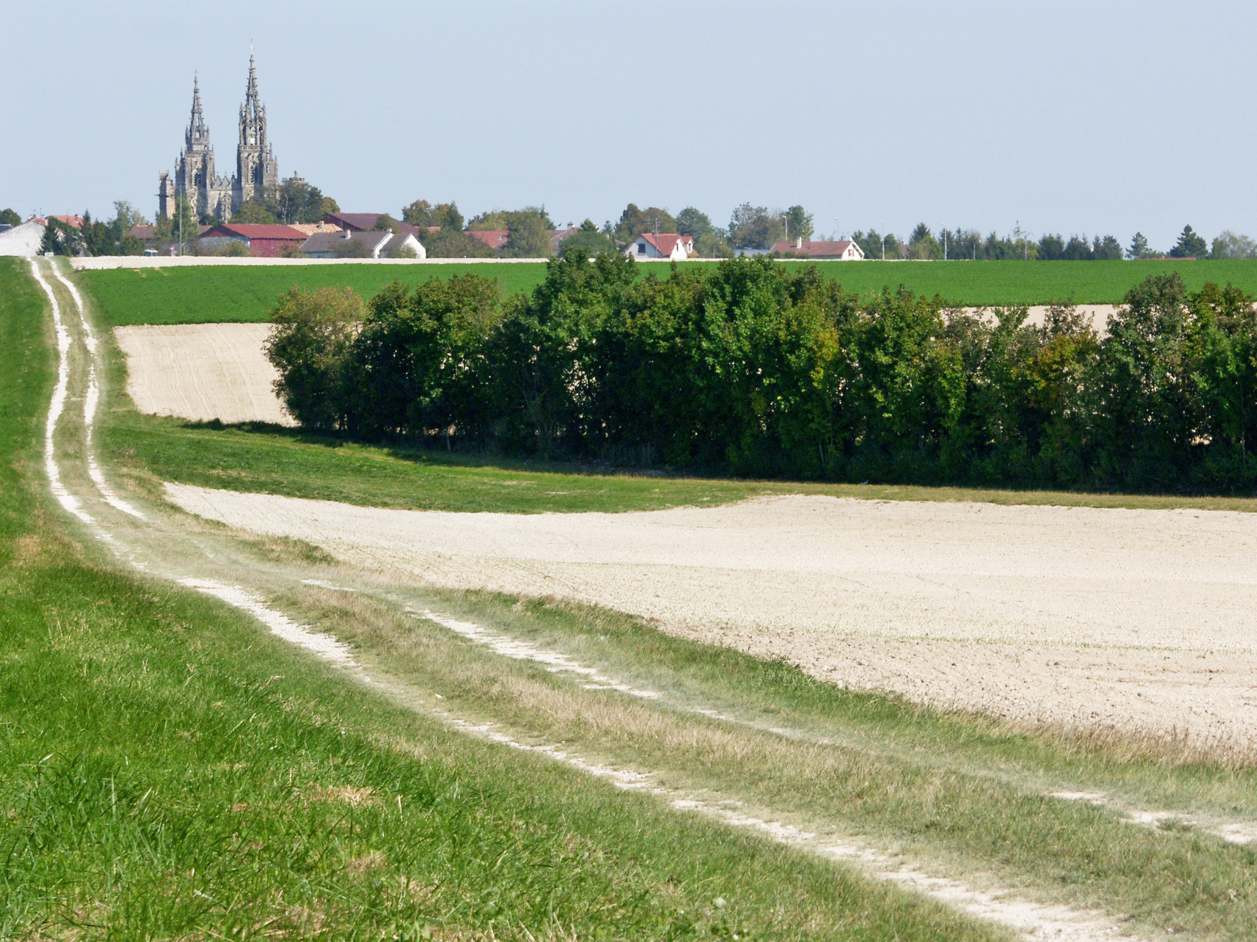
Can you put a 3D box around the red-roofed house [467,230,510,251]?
[{"bbox_3d":[-28.524,-45.201,1470.094,13.000,6.800,10.000,-1,2,-30],"label":"red-roofed house"}]

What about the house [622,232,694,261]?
[{"bbox_3d":[5.963,-42.558,1400.093,10.000,6.700,11.000,1,2,38],"label":"house"}]

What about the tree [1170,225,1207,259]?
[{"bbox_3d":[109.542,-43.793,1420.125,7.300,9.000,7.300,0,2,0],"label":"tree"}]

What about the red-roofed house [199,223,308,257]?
[{"bbox_3d":[-74.800,-45.611,1450.105,18.000,7.600,13.000,-2,2,-45],"label":"red-roofed house"}]

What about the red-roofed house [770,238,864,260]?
[{"bbox_3d":[36.252,-42.022,1400.076,16.000,5.500,9.000,1,2,27],"label":"red-roofed house"}]

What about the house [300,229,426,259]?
[{"bbox_3d":[-51.018,-43.176,1400.091,20.500,6.600,10.700,1,2,37],"label":"house"}]

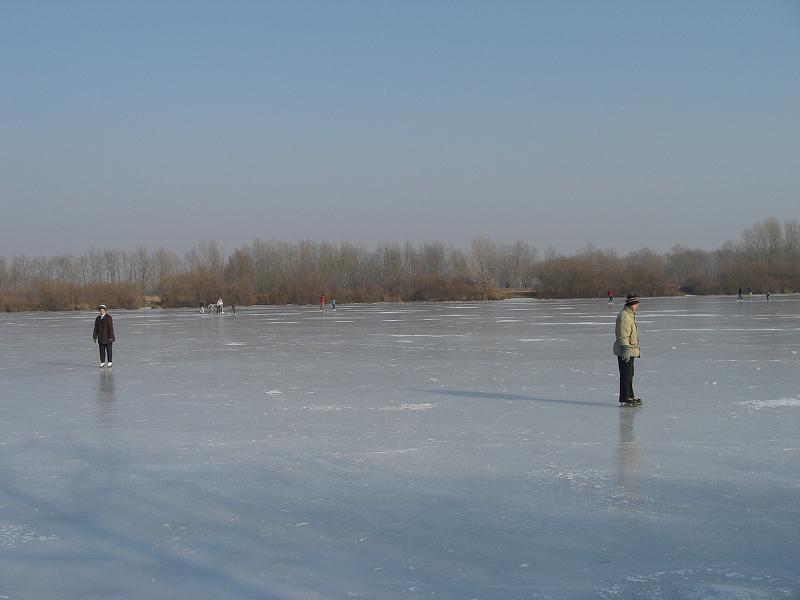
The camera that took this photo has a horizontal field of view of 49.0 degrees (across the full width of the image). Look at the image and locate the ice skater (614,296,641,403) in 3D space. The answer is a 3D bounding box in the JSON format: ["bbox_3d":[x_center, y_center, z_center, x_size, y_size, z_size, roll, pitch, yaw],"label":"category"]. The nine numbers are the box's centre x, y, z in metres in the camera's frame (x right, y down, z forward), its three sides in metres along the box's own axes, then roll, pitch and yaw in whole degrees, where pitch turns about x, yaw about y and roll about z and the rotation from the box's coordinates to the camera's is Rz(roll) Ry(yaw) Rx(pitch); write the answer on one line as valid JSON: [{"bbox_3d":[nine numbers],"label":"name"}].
[{"bbox_3d":[3.577,0.796,13.850,0.440,1.770,0.540,-1,0,20],"label":"ice skater"}]

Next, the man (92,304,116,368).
[{"bbox_3d":[-8.008,0.984,23.800,0.580,1.700,0.380,-1,0,-6],"label":"man"}]

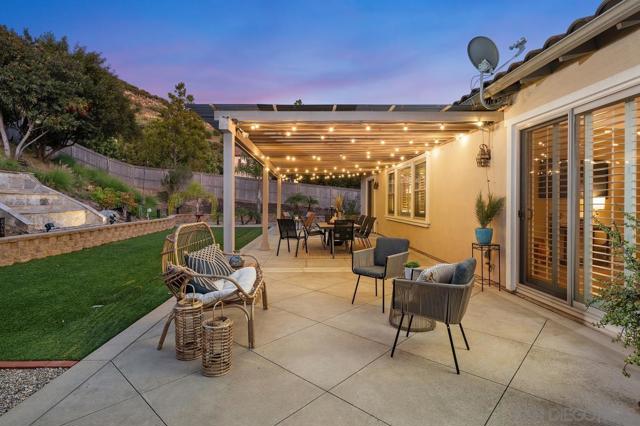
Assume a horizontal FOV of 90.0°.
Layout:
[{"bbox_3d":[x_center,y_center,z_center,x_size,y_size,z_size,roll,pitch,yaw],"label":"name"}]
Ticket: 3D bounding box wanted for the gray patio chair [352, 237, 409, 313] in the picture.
[{"bbox_3d":[0.790,0.757,4.164,0.580,0.800,0.610,2,2,44],"label":"gray patio chair"}]

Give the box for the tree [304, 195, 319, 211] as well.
[{"bbox_3d":[-0.520,-0.489,19.994,0.950,1.250,0.950,0,2,-3],"label":"tree"}]

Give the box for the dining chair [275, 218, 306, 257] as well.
[{"bbox_3d":[-0.650,0.551,7.495,0.560,0.880,0.660,1,2,19],"label":"dining chair"}]

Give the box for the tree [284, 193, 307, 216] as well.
[{"bbox_3d":[-1.250,-0.393,16.497,1.200,1.300,1.200,0,2,0],"label":"tree"}]

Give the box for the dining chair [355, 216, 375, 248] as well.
[{"bbox_3d":[1.180,0.558,8.670,0.600,0.930,0.580,0,2,-3],"label":"dining chair"}]

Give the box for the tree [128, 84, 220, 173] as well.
[{"bbox_3d":[-11.900,-6.240,25.826,7.200,8.100,7.000,0,2,-3],"label":"tree"}]

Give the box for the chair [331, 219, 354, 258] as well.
[{"bbox_3d":[0.500,0.557,7.315,0.550,0.880,0.660,0,2,-2],"label":"chair"}]

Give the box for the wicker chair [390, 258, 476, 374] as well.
[{"bbox_3d":[1.000,0.824,2.811,0.610,0.830,0.580,1,2,30],"label":"wicker chair"}]

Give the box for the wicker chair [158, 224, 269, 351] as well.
[{"bbox_3d":[-1.050,0.678,3.417,0.900,1.080,1.120,0,2,-3],"label":"wicker chair"}]

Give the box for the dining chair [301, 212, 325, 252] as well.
[{"bbox_3d":[-0.180,0.562,8.520,0.620,0.930,0.580,0,2,-3],"label":"dining chair"}]

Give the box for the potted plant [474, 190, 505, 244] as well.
[{"bbox_3d":[2.560,0.066,4.855,0.400,0.820,0.400,0,2,-2],"label":"potted plant"}]

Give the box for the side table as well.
[{"bbox_3d":[2.490,0.813,4.806,0.290,0.650,0.290,0,2,-3],"label":"side table"}]

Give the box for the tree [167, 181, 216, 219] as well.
[{"bbox_3d":[-7.300,-0.613,18.290,2.450,2.100,2.400,0,2,-3],"label":"tree"}]

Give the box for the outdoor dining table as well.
[{"bbox_3d":[0.440,0.648,8.673,1.000,0.750,2.000,0,2,-3],"label":"outdoor dining table"}]

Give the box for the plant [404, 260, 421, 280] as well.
[{"bbox_3d":[1.000,0.617,3.470,0.160,0.220,0.160,0,2,-3],"label":"plant"}]

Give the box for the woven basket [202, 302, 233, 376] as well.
[{"bbox_3d":[-0.815,0.979,2.547,0.240,0.540,0.240,0,2,0],"label":"woven basket"}]

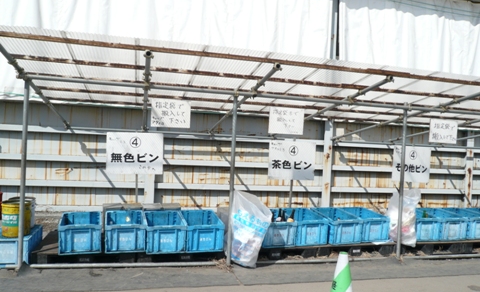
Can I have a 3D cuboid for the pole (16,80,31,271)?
[{"bbox_3d":[-2.065,0.279,3.705,0.050,1.810,0.050,2,0,-14],"label":"pole"}]

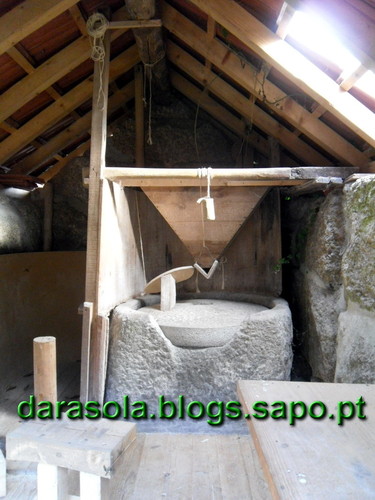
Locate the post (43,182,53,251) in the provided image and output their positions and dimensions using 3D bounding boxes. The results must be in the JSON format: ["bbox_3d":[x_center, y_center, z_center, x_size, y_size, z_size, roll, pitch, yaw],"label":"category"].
[{"bbox_3d":[-1.549,-0.360,4.474,0.092,0.796,0.082,0,4,0],"label":"post"}]

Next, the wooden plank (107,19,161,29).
[{"bbox_3d":[-0.375,-1.603,2.863,0.397,0.056,0.051,0,4,0],"label":"wooden plank"}]

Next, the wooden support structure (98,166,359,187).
[{"bbox_3d":[0.317,-0.556,2.980,1.877,0.102,0.102,0,4,0],"label":"wooden support structure"}]

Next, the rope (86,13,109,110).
[{"bbox_3d":[-0.614,-1.286,2.760,0.143,0.663,0.082,0,4,0],"label":"rope"}]

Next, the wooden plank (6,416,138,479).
[{"bbox_3d":[-0.593,0.998,2.112,0.565,0.117,0.283,1,4,14],"label":"wooden plank"}]

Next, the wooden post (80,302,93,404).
[{"bbox_3d":[-0.716,0.797,2.851,0.056,0.835,0.082,3,4,0],"label":"wooden post"}]

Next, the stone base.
[{"bbox_3d":[0.102,0.844,3.630,1.397,0.806,1.142,0,4,0],"label":"stone base"}]

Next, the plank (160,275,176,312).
[{"bbox_3d":[-0.175,0.391,3.724,0.133,0.337,0.092,0,4,0],"label":"plank"}]

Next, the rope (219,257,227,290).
[{"bbox_3d":[0.320,0.215,3.693,0.071,0.316,0.041,0,4,0],"label":"rope"}]

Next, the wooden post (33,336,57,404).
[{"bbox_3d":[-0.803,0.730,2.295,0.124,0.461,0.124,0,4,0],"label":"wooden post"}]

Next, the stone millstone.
[{"bbox_3d":[0.146,0.647,3.751,1.142,0.163,1.142,0,4,0],"label":"stone millstone"}]

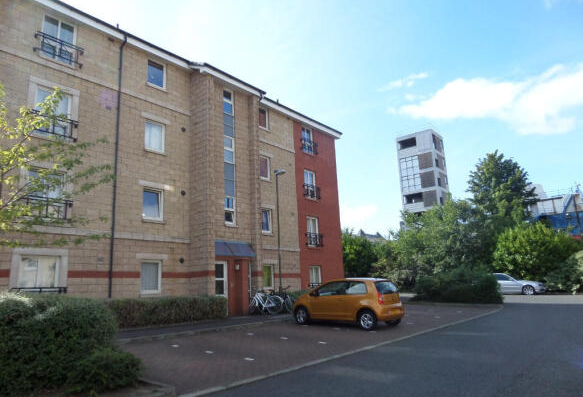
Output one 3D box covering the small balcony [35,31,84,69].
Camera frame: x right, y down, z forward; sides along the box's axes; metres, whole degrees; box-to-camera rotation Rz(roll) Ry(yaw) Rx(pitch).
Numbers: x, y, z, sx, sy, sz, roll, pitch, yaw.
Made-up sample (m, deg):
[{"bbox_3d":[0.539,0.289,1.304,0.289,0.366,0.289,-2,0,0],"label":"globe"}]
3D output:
[{"bbox_3d":[-7.674,-4.889,13.390,0.240,0.680,1.460,-11,-15,38],"label":"small balcony"}]

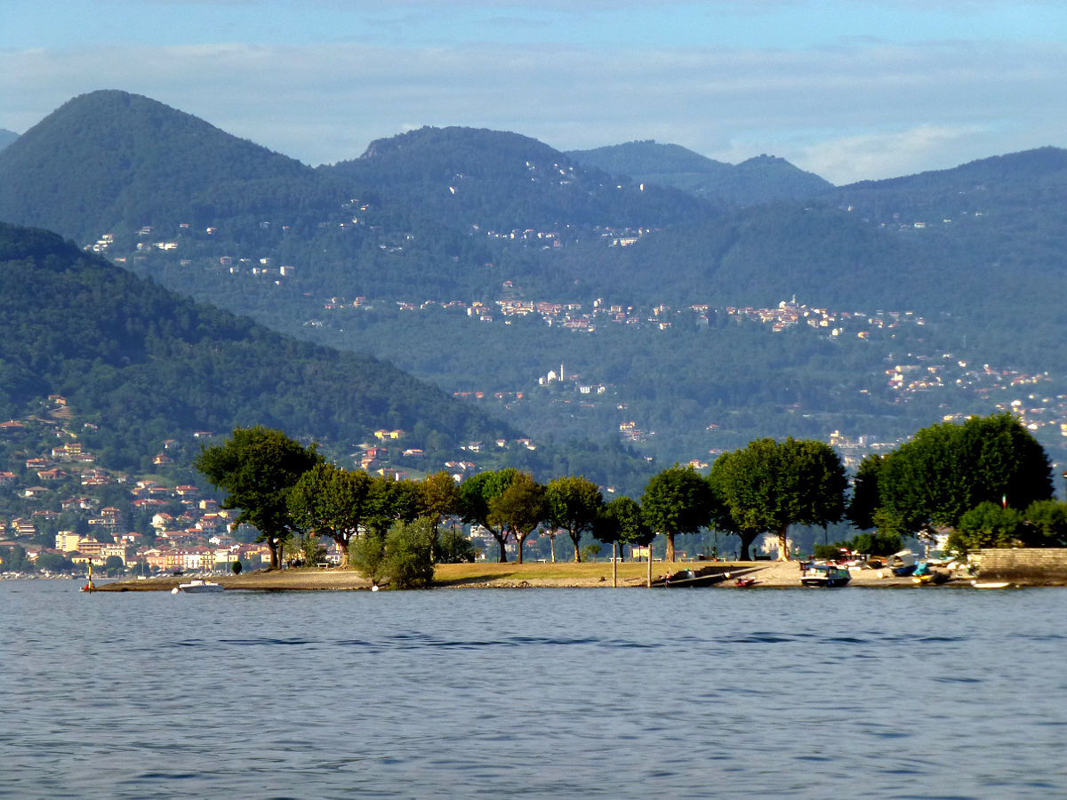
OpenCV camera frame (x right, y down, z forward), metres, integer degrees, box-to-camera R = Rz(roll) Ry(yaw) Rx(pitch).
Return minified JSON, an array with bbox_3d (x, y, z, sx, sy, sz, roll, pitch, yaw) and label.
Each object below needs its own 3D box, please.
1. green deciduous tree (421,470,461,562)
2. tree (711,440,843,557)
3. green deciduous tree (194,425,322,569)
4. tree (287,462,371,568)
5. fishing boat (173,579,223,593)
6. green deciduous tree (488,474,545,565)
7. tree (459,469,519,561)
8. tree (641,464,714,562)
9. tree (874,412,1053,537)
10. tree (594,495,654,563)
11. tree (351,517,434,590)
[{"bbox_3d":[-10.940,13.780,642.000,4.950,10.840,5.440,0,-2,0],"label":"green deciduous tree"},{"bbox_3d":[27.895,11.381,620.000,15.853,14.125,13.000,0,-2,0],"label":"tree"},{"bbox_3d":[-31.502,11.214,622.000,14.782,16.413,13.000,0,-2,0],"label":"green deciduous tree"},{"bbox_3d":[-23.730,13.330,628.000,9.680,12.150,9.680,0,-2,0],"label":"tree"},{"bbox_3d":[-35.764,20.155,585.000,5.200,1.600,2.000,1,-2,-22],"label":"fishing boat"},{"bbox_3d":[-2.100,13.900,640.000,6.820,10.910,6.820,0,-2,0],"label":"green deciduous tree"},{"bbox_3d":[-5.040,13.810,648.000,7.650,11.150,7.650,0,-2,0],"label":"tree"},{"bbox_3d":[16.990,13.330,638.000,8.570,11.500,8.570,0,-2,0],"label":"tree"},{"bbox_3d":[50.770,9.970,640.000,21.080,16.680,17.920,0,-2,0],"label":"tree"},{"bbox_3d":[10.481,15.076,630.000,6.815,7.951,6.800,0,-2,0],"label":"tree"},{"bbox_3d":[-15.743,17.034,606.000,9.535,8.145,8.000,0,-2,0],"label":"tree"}]

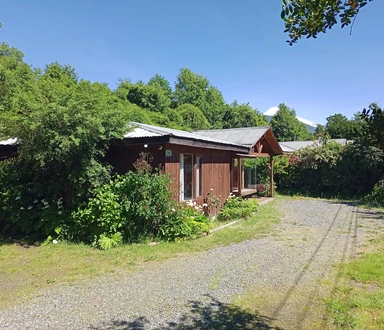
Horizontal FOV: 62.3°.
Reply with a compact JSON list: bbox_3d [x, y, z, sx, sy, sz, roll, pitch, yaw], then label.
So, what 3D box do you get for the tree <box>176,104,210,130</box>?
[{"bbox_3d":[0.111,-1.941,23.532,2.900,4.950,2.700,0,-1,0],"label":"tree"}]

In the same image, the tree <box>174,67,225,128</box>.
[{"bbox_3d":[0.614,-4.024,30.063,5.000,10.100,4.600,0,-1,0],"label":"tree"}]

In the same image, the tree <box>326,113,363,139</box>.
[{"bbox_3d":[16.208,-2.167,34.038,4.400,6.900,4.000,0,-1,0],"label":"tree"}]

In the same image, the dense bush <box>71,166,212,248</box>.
[{"bbox_3d":[-1.192,0.881,7.489,3.200,1.650,1.700,0,-1,0],"label":"dense bush"}]

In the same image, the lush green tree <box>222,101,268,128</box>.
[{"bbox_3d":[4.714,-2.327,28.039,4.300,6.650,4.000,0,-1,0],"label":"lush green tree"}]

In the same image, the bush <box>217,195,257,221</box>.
[{"bbox_3d":[1.589,1.407,11.082,0.950,0.740,1.600,0,-1,24],"label":"bush"}]

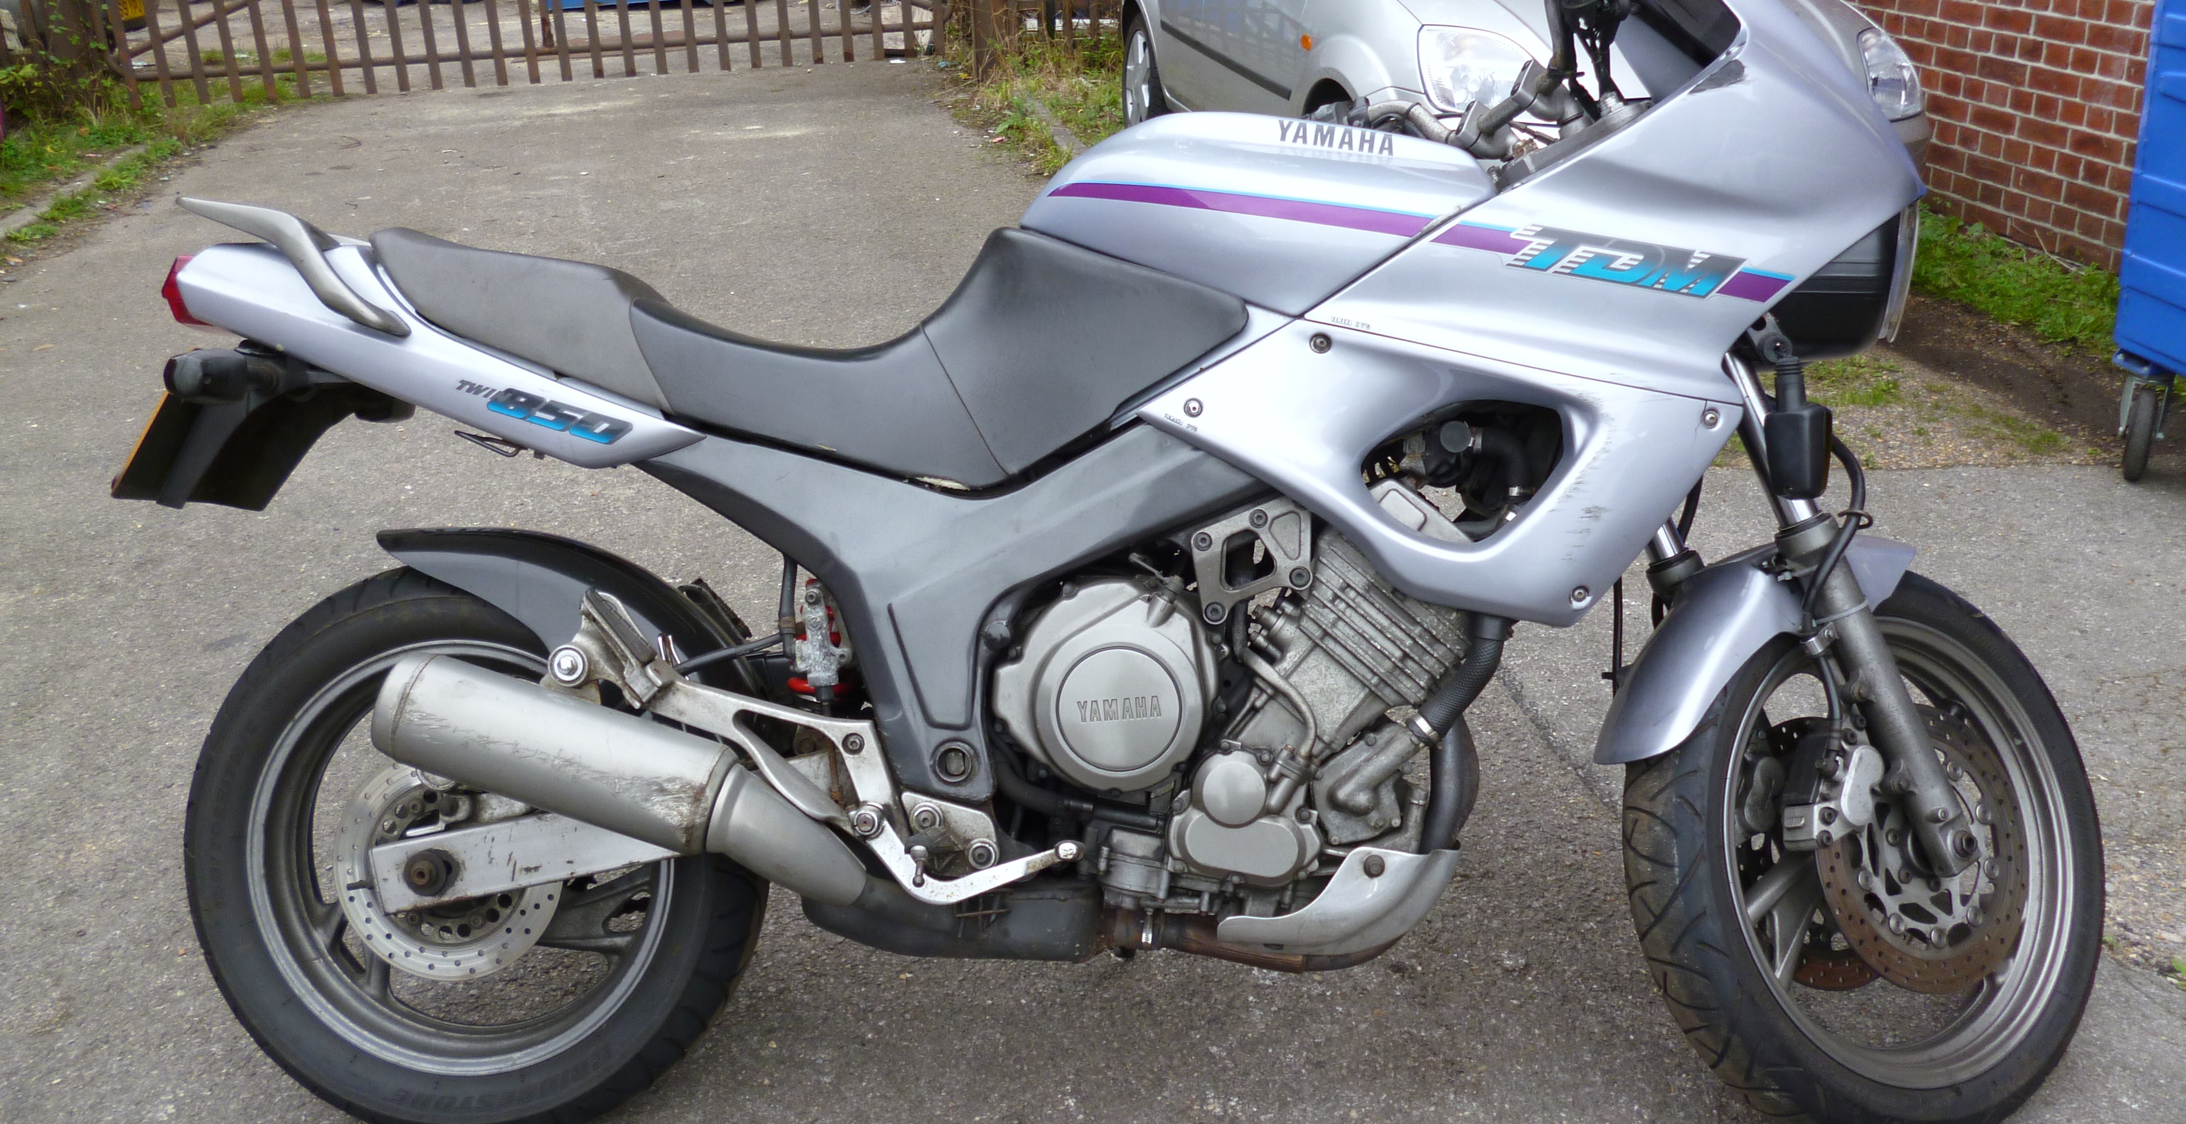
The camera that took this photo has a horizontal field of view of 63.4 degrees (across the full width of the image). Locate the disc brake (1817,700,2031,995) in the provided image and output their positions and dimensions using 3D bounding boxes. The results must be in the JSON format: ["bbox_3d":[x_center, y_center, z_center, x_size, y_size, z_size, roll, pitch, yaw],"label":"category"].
[{"bbox_3d":[0.855,0.294,1.822,0.298,0.298,0.030,2,-12,-23],"label":"disc brake"}]

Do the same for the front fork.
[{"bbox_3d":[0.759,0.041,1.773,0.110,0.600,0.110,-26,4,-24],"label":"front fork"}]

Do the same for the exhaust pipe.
[{"bbox_3d":[-0.460,0.213,1.722,0.510,0.140,0.120,17,2,2],"label":"exhaust pipe"}]

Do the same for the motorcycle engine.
[{"bbox_3d":[0.151,0.121,1.885,0.470,0.450,0.440,-1,1,2],"label":"motorcycle engine"}]

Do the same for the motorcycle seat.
[{"bbox_3d":[-0.309,-0.223,1.897,0.940,0.300,0.300,-1,1,2],"label":"motorcycle seat"}]

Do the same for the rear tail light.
[{"bbox_3d":[-0.961,-0.290,1.922,0.075,0.085,0.180,-1,1,2],"label":"rear tail light"}]

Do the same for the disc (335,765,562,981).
[{"bbox_3d":[-0.669,0.314,1.840,0.245,0.245,0.025,-1,1,2],"label":"disc"}]

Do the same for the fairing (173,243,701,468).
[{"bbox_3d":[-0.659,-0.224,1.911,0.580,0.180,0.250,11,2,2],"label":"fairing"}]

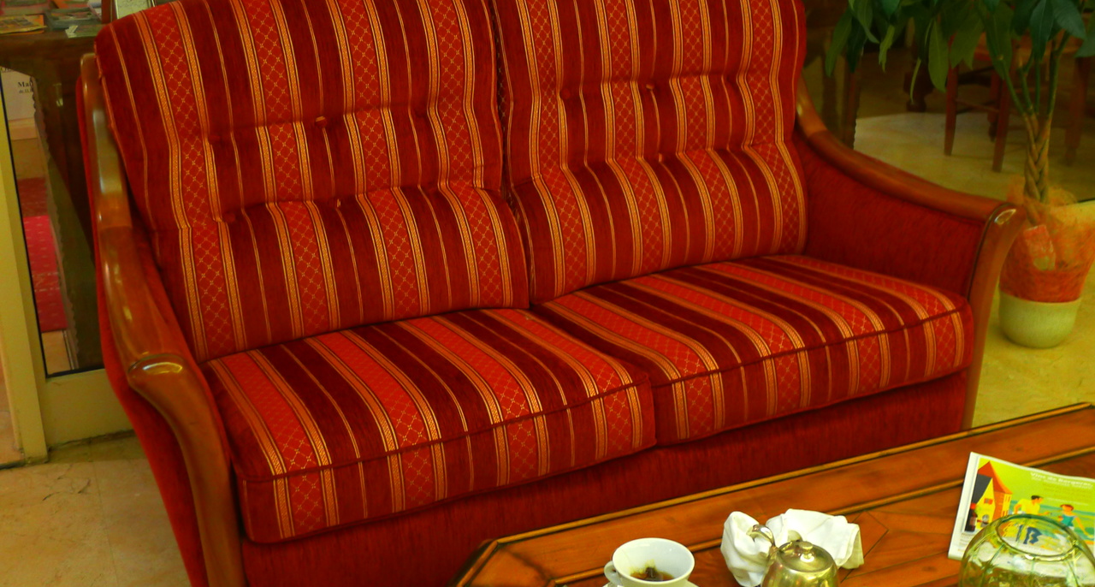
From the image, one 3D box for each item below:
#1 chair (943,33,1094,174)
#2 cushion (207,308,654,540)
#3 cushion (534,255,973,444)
[{"bbox_3d":[1.845,-0.964,5.023,0.408,0.884,0.457,-11,24,-25],"label":"chair"},{"bbox_3d":[-0.235,0.193,2.314,0.755,0.151,0.490,-11,24,-25],"label":"cushion"},{"bbox_3d":[0.441,0.067,2.640,0.768,0.151,0.490,-11,24,-25],"label":"cushion"}]

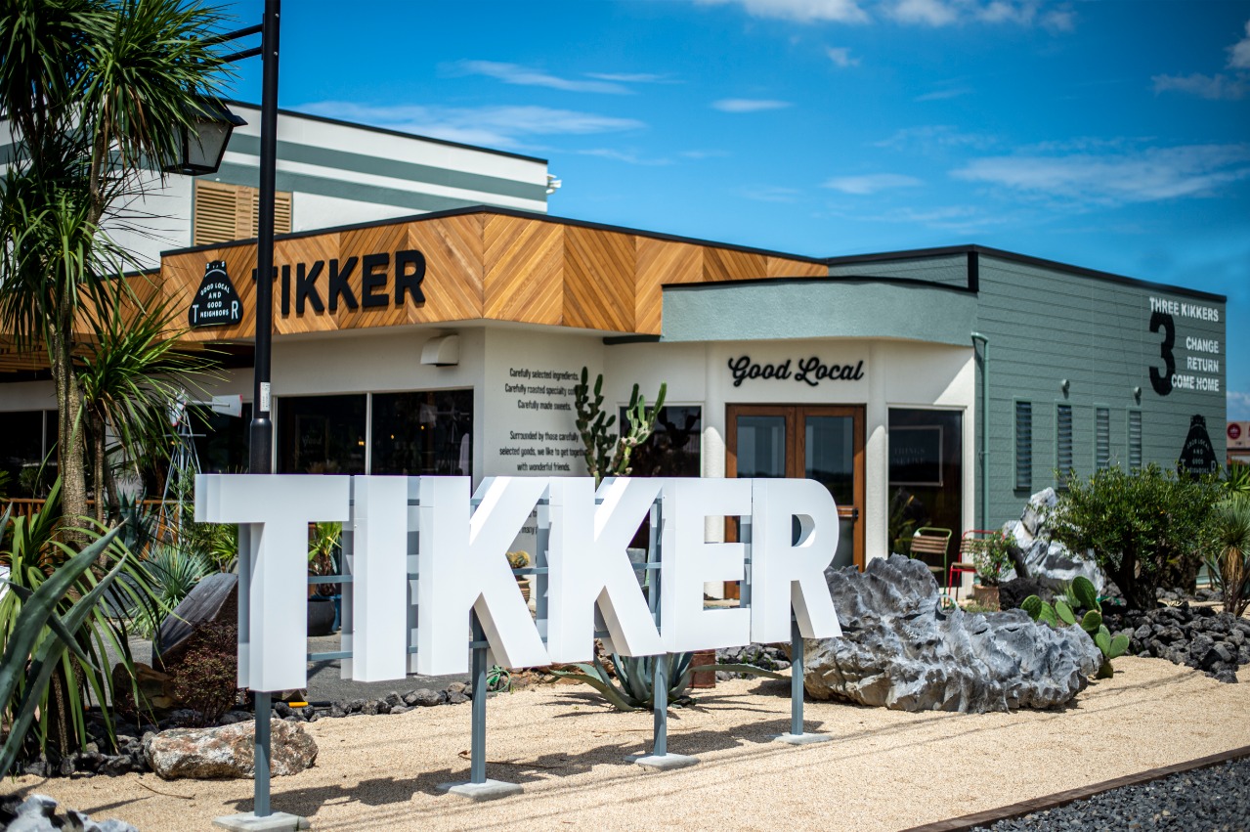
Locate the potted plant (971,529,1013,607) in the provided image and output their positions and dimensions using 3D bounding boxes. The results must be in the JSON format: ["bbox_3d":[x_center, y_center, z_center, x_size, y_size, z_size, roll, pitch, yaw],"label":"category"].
[{"bbox_3d":[3.833,1.608,18.050,0.440,0.860,0.440,0,-2,12],"label":"potted plant"}]

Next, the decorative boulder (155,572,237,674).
[{"bbox_3d":[-2.732,1.357,11.200,0.600,0.690,0.500,1,-2,-13],"label":"decorative boulder"}]

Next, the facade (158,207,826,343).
[{"bbox_3d":[-1.588,-1.414,21.411,5.700,1.130,5.650,-1,-3,42],"label":"facade"}]

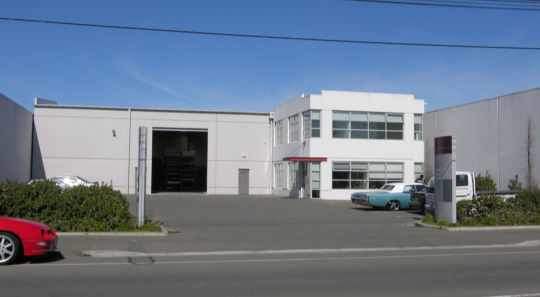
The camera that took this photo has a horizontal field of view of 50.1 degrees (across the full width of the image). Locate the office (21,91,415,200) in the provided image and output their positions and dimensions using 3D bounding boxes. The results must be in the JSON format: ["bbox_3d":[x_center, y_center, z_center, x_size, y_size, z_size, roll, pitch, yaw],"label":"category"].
[{"bbox_3d":[-3.726,-0.099,43.250,27.811,7.452,10.874,1,-3,-14],"label":"office"}]

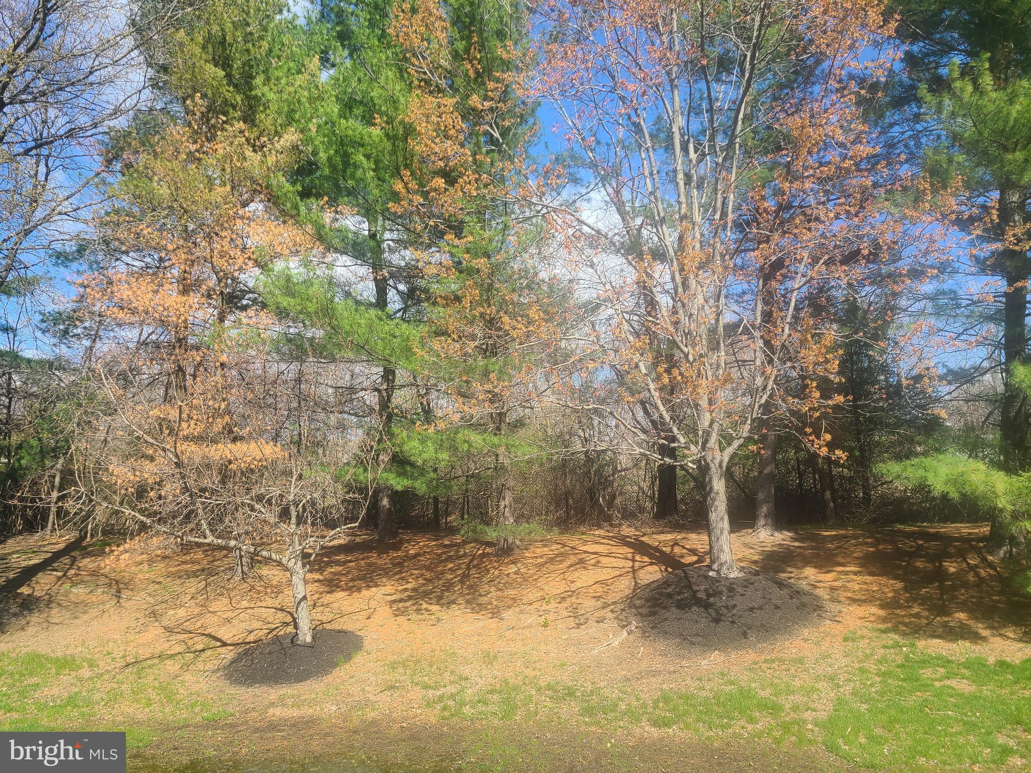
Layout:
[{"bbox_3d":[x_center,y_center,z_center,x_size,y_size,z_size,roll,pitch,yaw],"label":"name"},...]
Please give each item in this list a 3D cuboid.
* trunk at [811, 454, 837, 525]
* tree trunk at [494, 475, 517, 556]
[{"bbox_3d":[5.577,1.857,14.000,0.349,1.281,0.291,0,0,0],"label":"trunk"},{"bbox_3d":[-0.147,1.886,11.300,0.317,1.175,0.294,0,0,0],"label":"tree trunk"}]

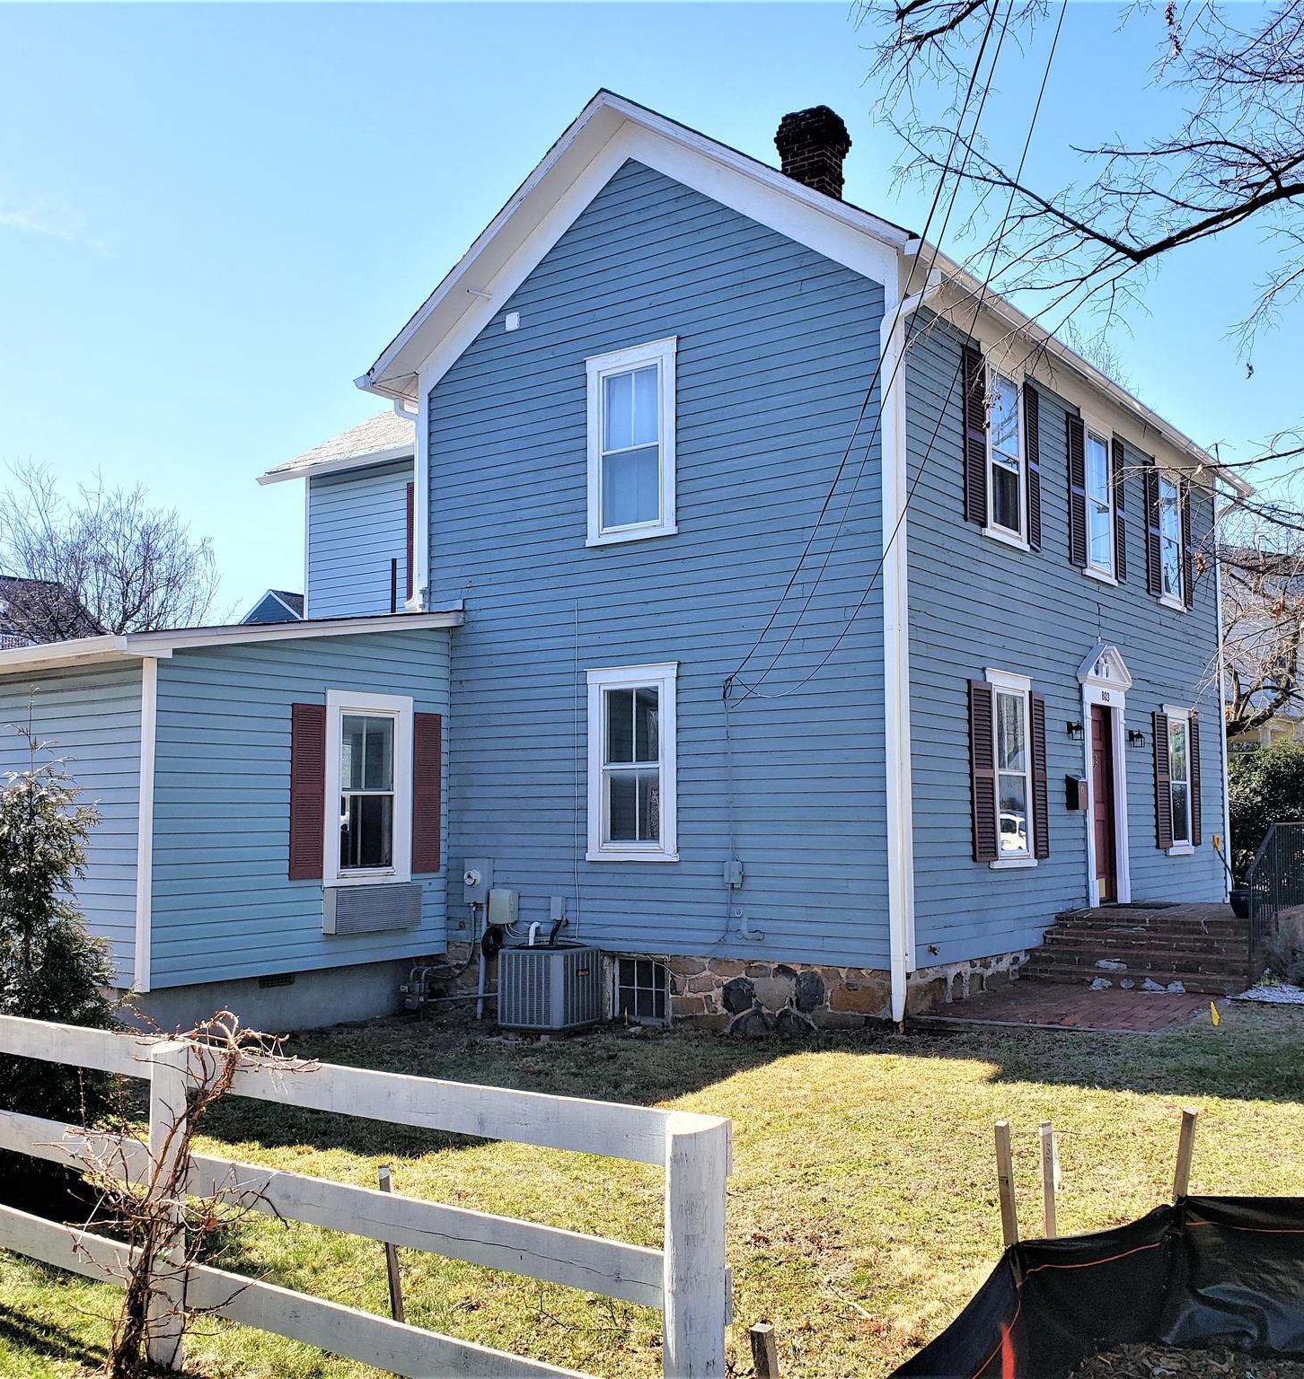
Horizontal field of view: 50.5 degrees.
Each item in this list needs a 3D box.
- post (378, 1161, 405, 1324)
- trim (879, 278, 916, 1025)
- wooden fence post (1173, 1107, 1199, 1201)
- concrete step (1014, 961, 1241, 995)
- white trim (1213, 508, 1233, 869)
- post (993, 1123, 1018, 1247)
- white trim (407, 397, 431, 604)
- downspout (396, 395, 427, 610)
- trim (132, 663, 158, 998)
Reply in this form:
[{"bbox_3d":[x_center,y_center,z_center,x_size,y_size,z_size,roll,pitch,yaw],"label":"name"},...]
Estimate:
[{"bbox_3d":[-0.840,1.870,4.523,0.040,0.600,0.040,-11,-6,36],"label":"post"},{"bbox_3d":[1.960,-0.452,10.931,0.130,5.804,0.130,-4,-7,37],"label":"trim"},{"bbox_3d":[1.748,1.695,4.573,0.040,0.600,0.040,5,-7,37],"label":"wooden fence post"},{"bbox_3d":[4.158,2.511,11.953,1.871,0.111,0.300,-4,-7,37],"label":"concrete step"},{"bbox_3d":[7.681,0.133,18.280,0.315,5.498,0.110,-4,-7,37],"label":"white trim"},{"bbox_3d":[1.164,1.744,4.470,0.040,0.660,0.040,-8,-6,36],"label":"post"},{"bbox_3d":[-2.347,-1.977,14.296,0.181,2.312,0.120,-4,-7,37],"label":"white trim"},{"bbox_3d":[-2.582,-1.987,14.516,0.370,2.328,0.110,-4,-7,37],"label":"downspout"},{"bbox_3d":[-4.038,1.085,11.062,0.085,2.622,0.085,-4,-7,37],"label":"trim"}]

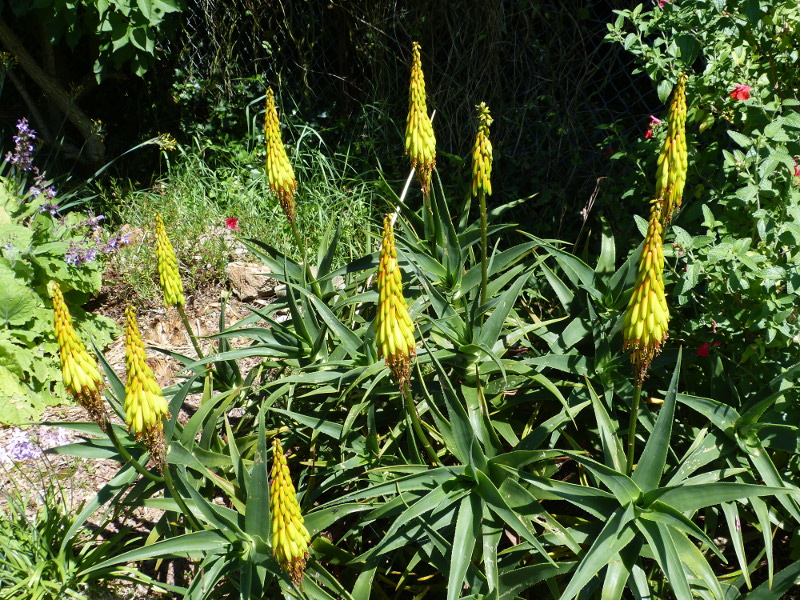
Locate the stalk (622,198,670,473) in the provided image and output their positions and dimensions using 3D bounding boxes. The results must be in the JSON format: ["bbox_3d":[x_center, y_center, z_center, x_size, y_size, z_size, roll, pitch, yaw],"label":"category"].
[{"bbox_3d":[0.395,0.071,1.560,0.076,0.487,0.074,-2,24,1],"label":"stalk"}]

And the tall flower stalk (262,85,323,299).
[{"bbox_3d":[-0.238,-0.231,2.180,0.074,0.498,0.068,-8,24,3],"label":"tall flower stalk"}]

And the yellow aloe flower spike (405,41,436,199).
[{"bbox_3d":[0.048,-0.393,2.150,0.068,0.343,0.066,-3,24,1],"label":"yellow aloe flower spike"}]

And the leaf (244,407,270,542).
[{"bbox_3d":[-0.245,0.306,1.700,0.040,0.245,0.030,4,6,-2],"label":"leaf"}]

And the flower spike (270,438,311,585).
[{"bbox_3d":[-0.185,0.356,1.620,0.062,0.292,0.060,-4,24,2],"label":"flower spike"}]

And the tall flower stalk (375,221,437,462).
[{"bbox_3d":[0.013,0.083,1.720,0.080,0.498,0.070,-7,24,3],"label":"tall flower stalk"}]

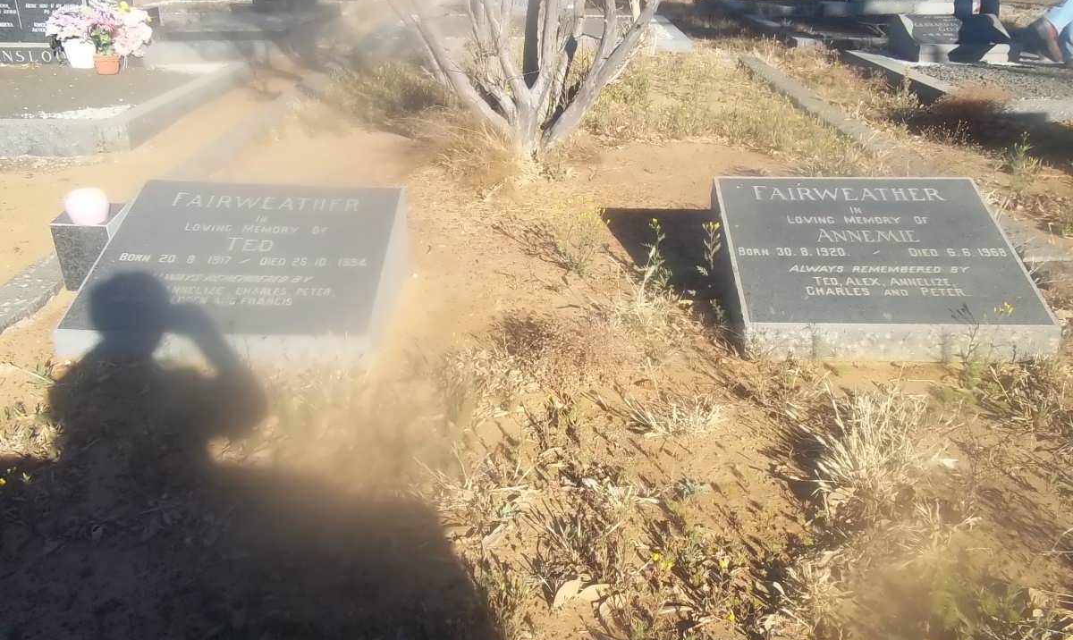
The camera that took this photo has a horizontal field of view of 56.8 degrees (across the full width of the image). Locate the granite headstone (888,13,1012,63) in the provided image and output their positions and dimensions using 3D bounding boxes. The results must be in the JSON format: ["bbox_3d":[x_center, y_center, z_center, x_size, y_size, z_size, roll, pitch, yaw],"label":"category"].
[{"bbox_3d":[3.008,-2.072,7.266,0.650,0.290,0.570,1,22,1],"label":"granite headstone"}]

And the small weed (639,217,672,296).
[{"bbox_3d":[0.370,-0.200,3.102,0.101,0.248,0.101,0,22,0],"label":"small weed"}]

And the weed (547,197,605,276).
[{"bbox_3d":[0.135,-0.281,3.291,0.196,0.257,0.196,0,22,0],"label":"weed"}]

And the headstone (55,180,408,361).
[{"bbox_3d":[-0.845,-0.169,2.918,0.840,0.315,0.703,1,22,2],"label":"headstone"}]

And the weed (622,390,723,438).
[{"bbox_3d":[0.316,0.212,2.299,0.224,0.072,0.157,0,22,0],"label":"weed"}]

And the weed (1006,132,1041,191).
[{"bbox_3d":[2.157,-0.699,4.397,0.130,0.245,0.120,1,22,1],"label":"weed"}]

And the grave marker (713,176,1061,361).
[{"bbox_3d":[1.018,-0.185,3.034,0.858,0.325,0.740,0,22,1],"label":"grave marker"}]

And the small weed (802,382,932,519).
[{"bbox_3d":[0.657,0.255,1.982,0.261,0.230,0.248,0,22,0],"label":"small weed"}]

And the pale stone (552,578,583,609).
[{"bbox_3d":[0.055,0.491,1.784,0.040,0.018,0.085,14,26,31],"label":"pale stone"}]

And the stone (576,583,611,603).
[{"bbox_3d":[0.101,0.489,1.766,0.058,0.022,0.036,0,22,-1],"label":"stone"}]

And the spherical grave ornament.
[{"bbox_3d":[-1.407,-0.361,3.087,0.141,0.111,0.141,0,22,0],"label":"spherical grave ornament"}]

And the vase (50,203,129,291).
[{"bbox_3d":[-1.463,-0.256,3.316,0.185,0.245,0.215,1,22,1],"label":"vase"}]

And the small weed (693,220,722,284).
[{"bbox_3d":[0.554,-0.221,3.211,0.087,0.207,0.087,0,22,0],"label":"small weed"}]

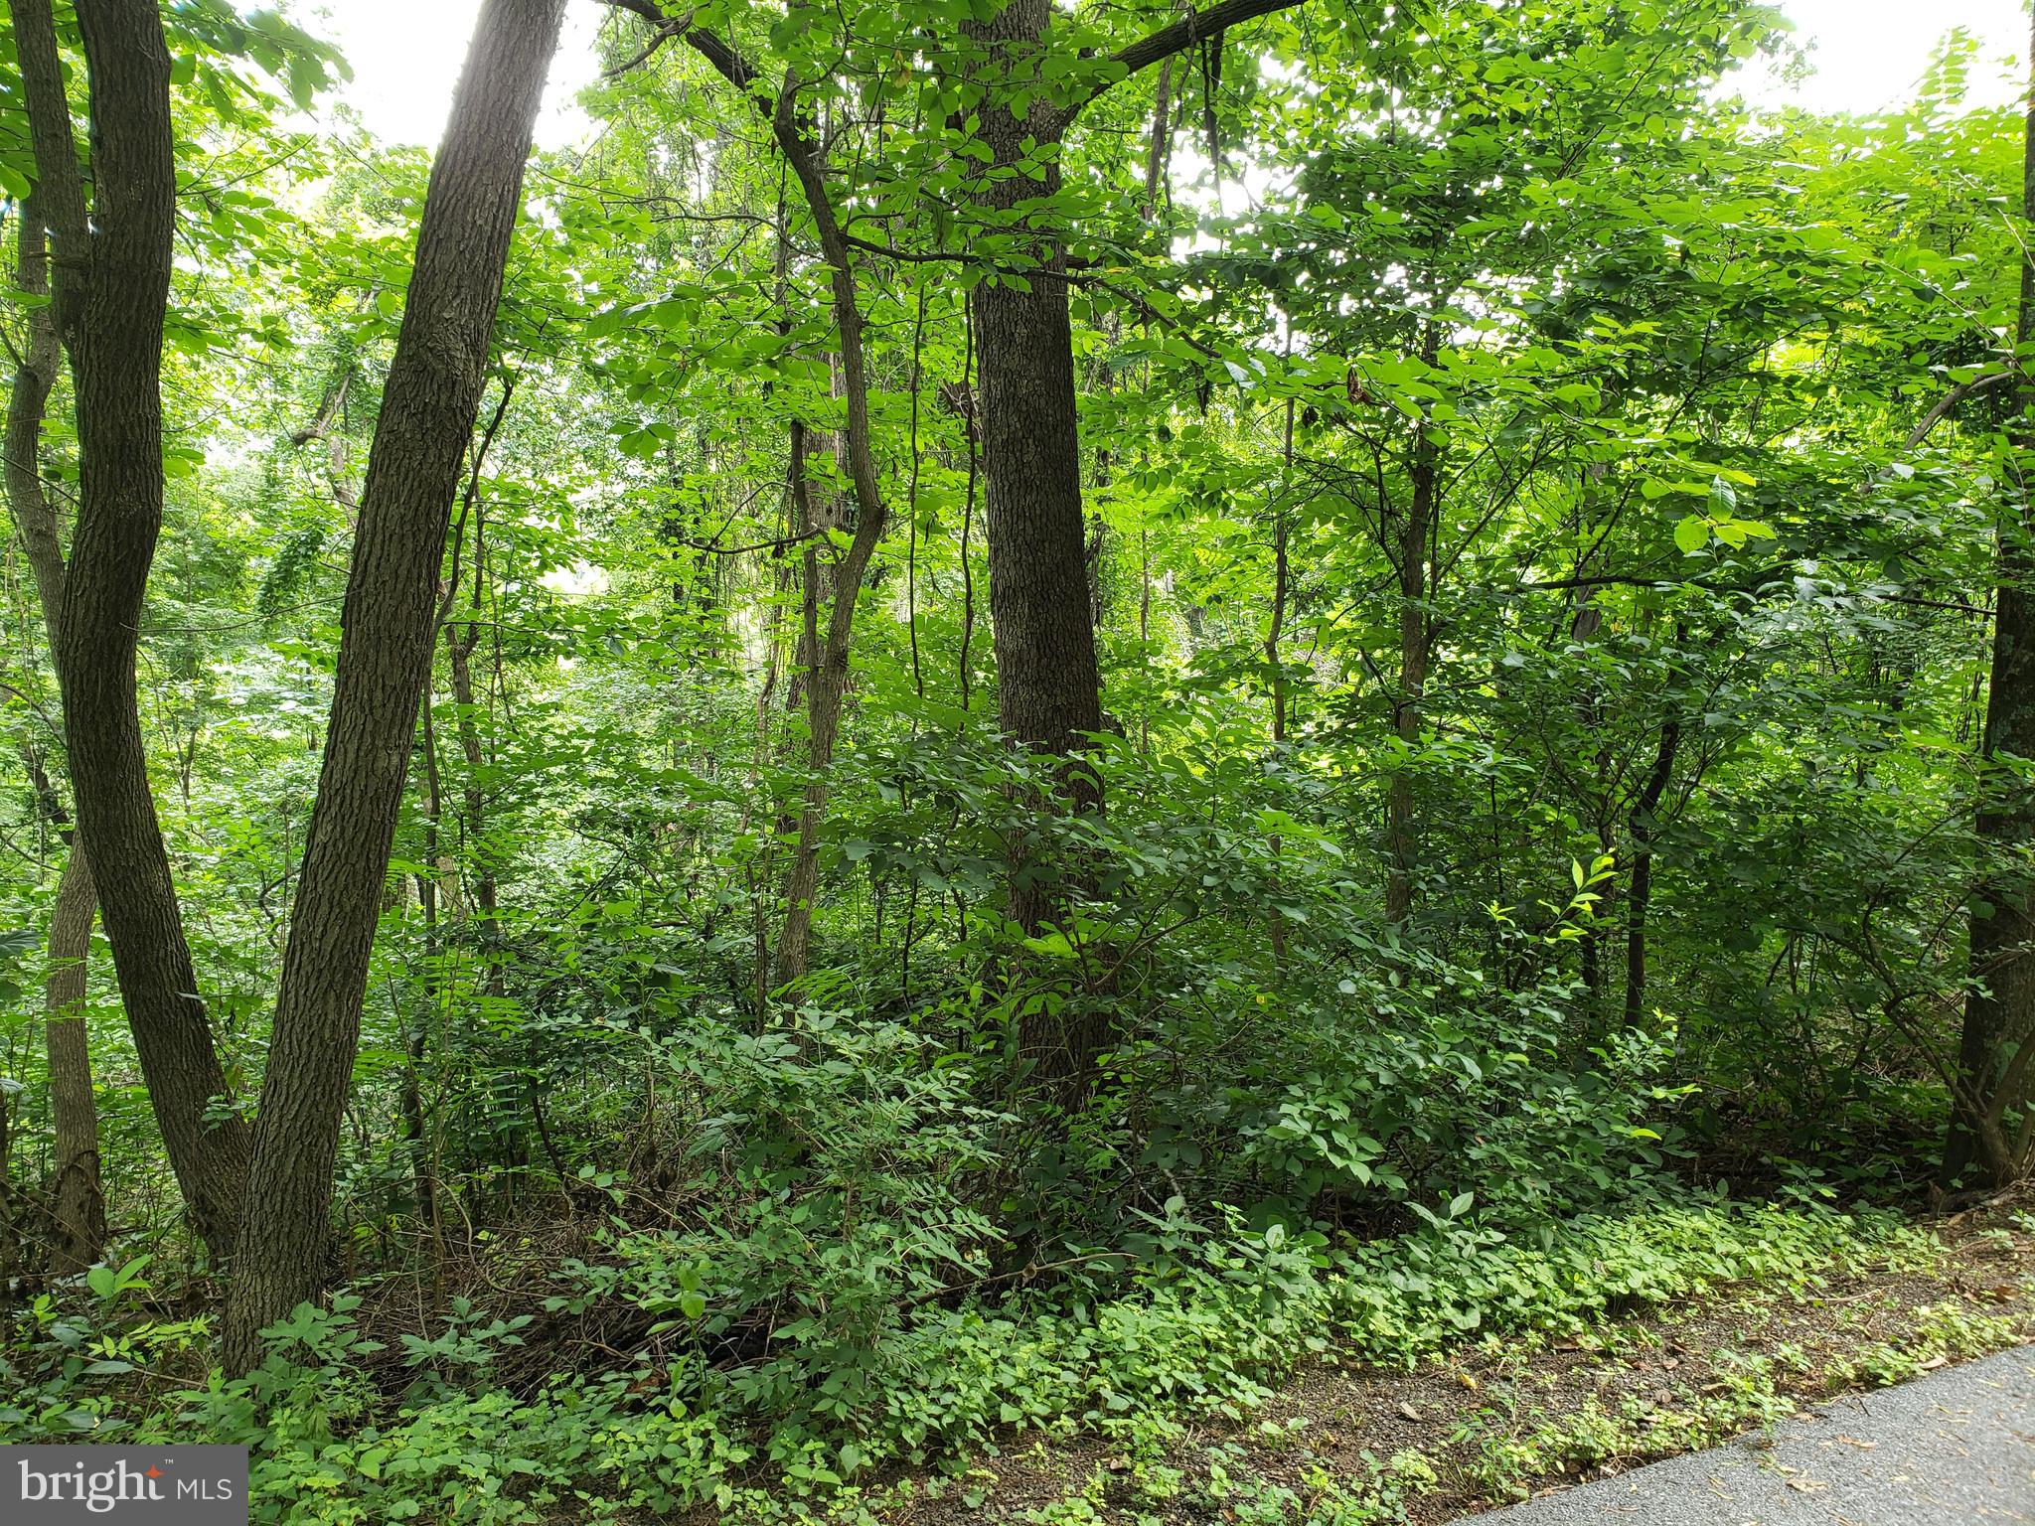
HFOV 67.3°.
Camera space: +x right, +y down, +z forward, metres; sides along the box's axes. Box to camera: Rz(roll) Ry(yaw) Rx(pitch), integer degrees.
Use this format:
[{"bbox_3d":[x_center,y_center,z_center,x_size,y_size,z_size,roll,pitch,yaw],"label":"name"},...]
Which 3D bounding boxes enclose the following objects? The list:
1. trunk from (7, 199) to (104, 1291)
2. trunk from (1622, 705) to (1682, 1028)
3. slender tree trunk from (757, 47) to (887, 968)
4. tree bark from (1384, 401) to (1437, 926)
[{"bbox_3d":[-3.270,-0.103,5.200,0.310,3.683,0.270,0,2,0],"label":"trunk"},{"bbox_3d":[2.909,0.542,7.000,0.250,1.544,0.200,0,2,0],"label":"trunk"},{"bbox_3d":[-0.838,-0.975,6.600,0.500,4.085,0.380,0,2,0],"label":"slender tree trunk"},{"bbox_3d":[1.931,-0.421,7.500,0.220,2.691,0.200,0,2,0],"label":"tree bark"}]

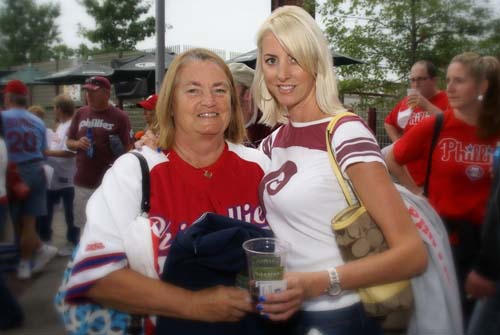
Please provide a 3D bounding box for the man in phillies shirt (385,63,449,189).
[{"bbox_3d":[1.076,0.219,3.186,0.570,1.770,0.380,6,8,41],"label":"man in phillies shirt"}]

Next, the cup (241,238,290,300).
[{"bbox_3d":[0.036,0.212,0.998,0.096,0.117,0.096,-1,10,0],"label":"cup"}]

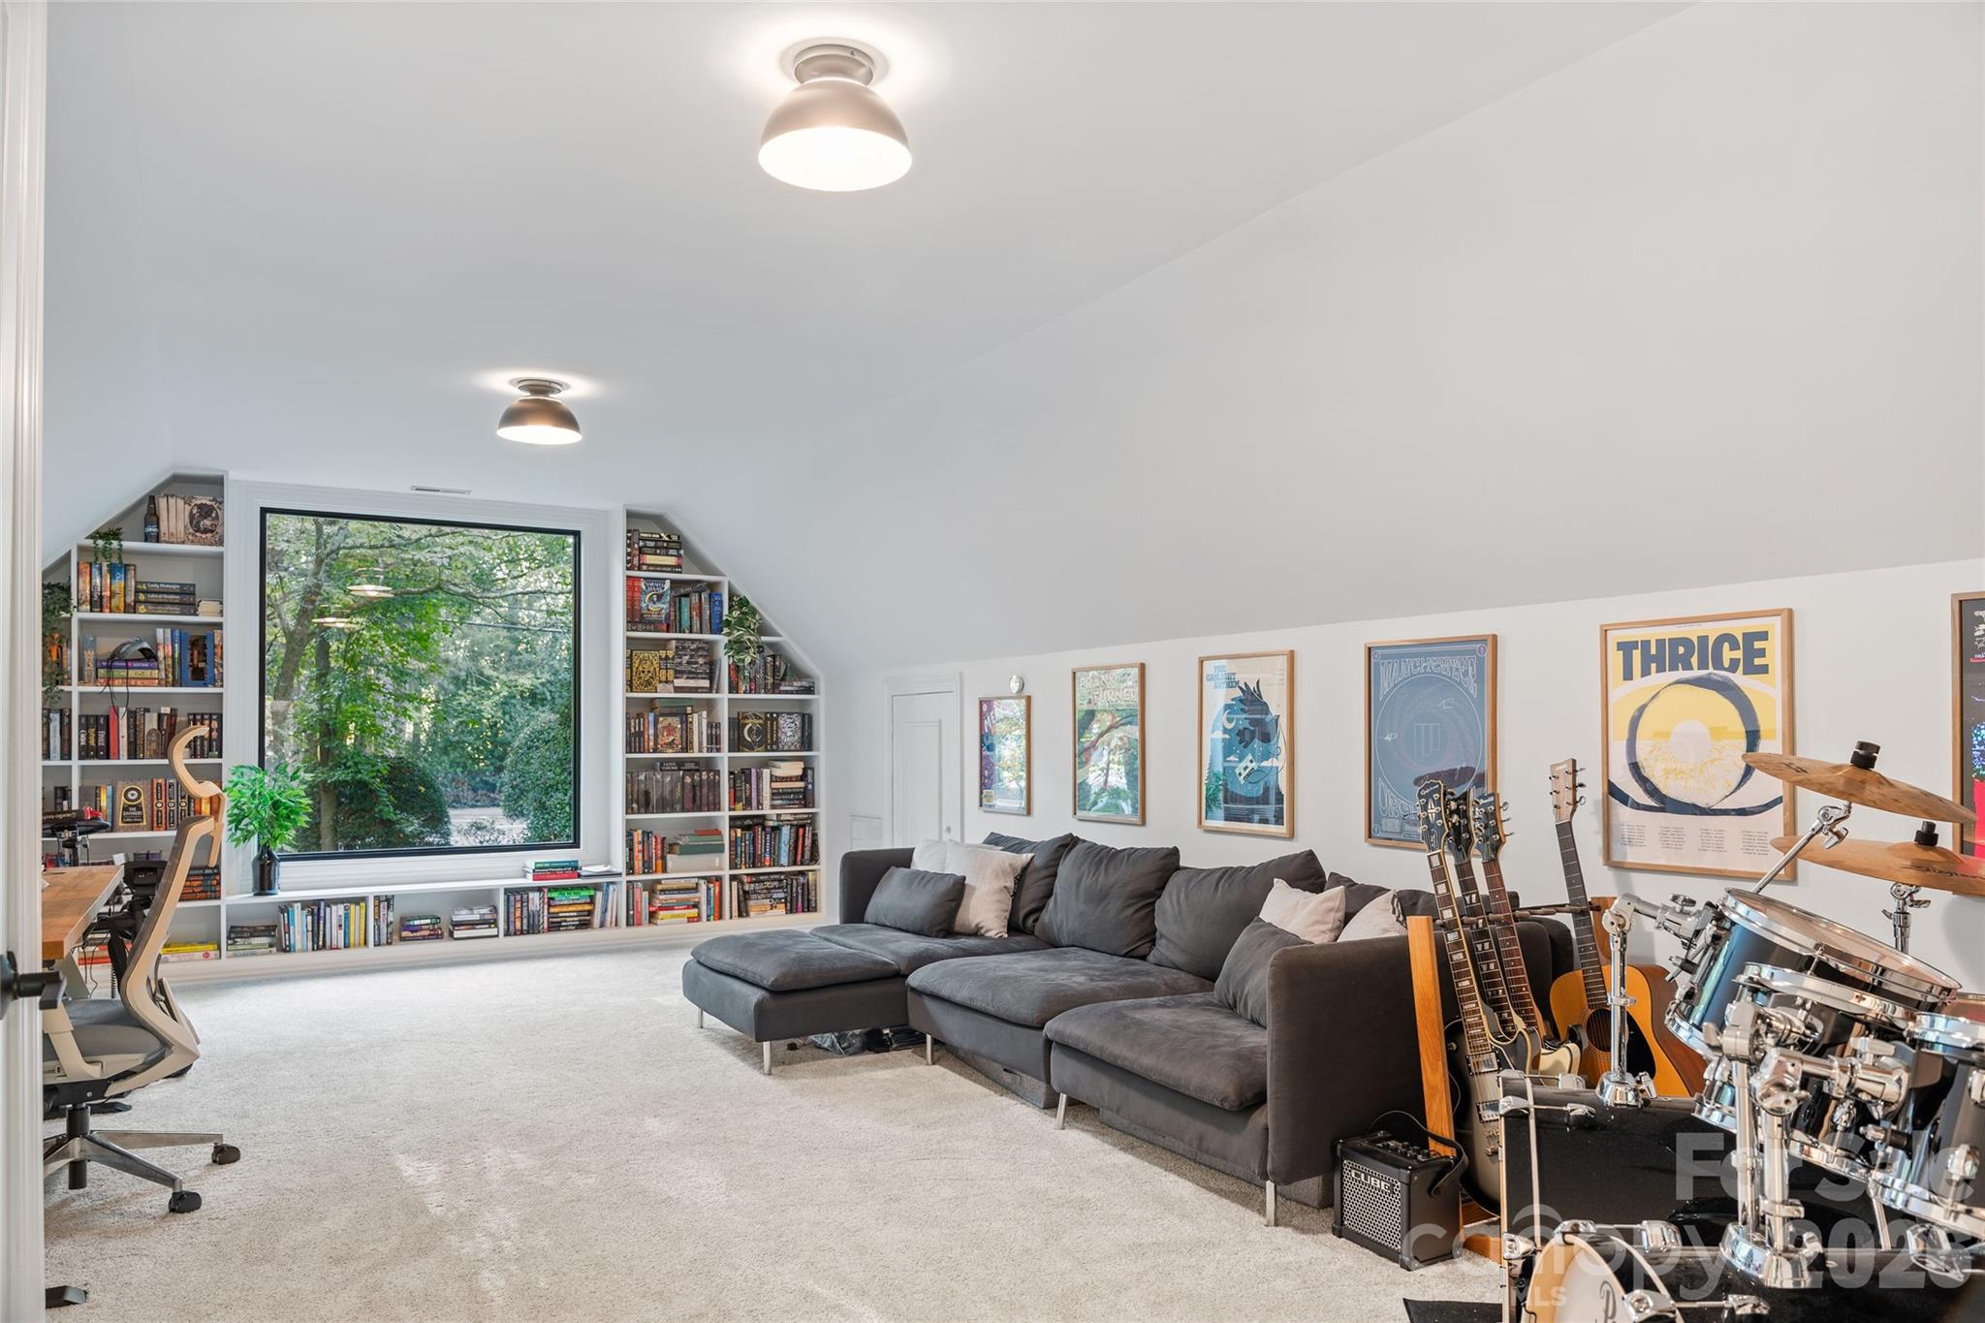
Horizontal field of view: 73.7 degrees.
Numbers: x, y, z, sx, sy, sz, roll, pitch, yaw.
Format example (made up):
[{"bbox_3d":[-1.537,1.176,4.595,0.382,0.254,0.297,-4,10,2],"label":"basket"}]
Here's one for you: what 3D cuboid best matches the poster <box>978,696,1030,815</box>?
[{"bbox_3d":[0.061,0.434,6.135,0.025,0.538,0.442,1,-2,-30],"label":"poster"}]

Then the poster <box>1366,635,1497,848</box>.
[{"bbox_3d":[1.321,0.257,4.000,0.026,0.640,0.488,1,-2,-30],"label":"poster"}]

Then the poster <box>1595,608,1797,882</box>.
[{"bbox_3d":[1.740,0.209,3.285,0.026,0.640,0.488,1,-2,-30],"label":"poster"}]

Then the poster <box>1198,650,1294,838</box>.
[{"bbox_3d":[0.900,0.296,4.710,0.026,0.640,0.488,1,-2,-30],"label":"poster"}]

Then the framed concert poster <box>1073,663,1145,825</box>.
[{"bbox_3d":[0.482,0.342,5.574,0.030,0.655,0.510,1,-3,-30],"label":"framed concert poster"}]

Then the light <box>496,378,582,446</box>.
[{"bbox_3d":[-1.645,-0.914,4.800,0.290,0.187,0.290,1,-2,-30],"label":"light"}]

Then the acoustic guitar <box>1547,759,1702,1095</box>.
[{"bbox_3d":[1.438,0.703,3.121,0.130,1.030,0.400,1,-17,-30],"label":"acoustic guitar"}]

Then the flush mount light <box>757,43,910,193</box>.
[{"bbox_3d":[-0.313,-1.092,2.623,0.301,0.195,0.301,0,-3,0],"label":"flush mount light"}]

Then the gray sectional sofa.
[{"bbox_3d":[0.146,1.058,4.605,1.550,0.830,2.950,1,-3,-30],"label":"gray sectional sofa"}]

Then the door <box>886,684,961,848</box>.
[{"bbox_3d":[-0.391,0.890,7.068,0.060,1.460,0.790,1,-3,-30],"label":"door"}]

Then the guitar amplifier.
[{"bbox_3d":[0.929,1.230,3.041,0.170,0.225,0.240,1,-2,-30],"label":"guitar amplifier"}]

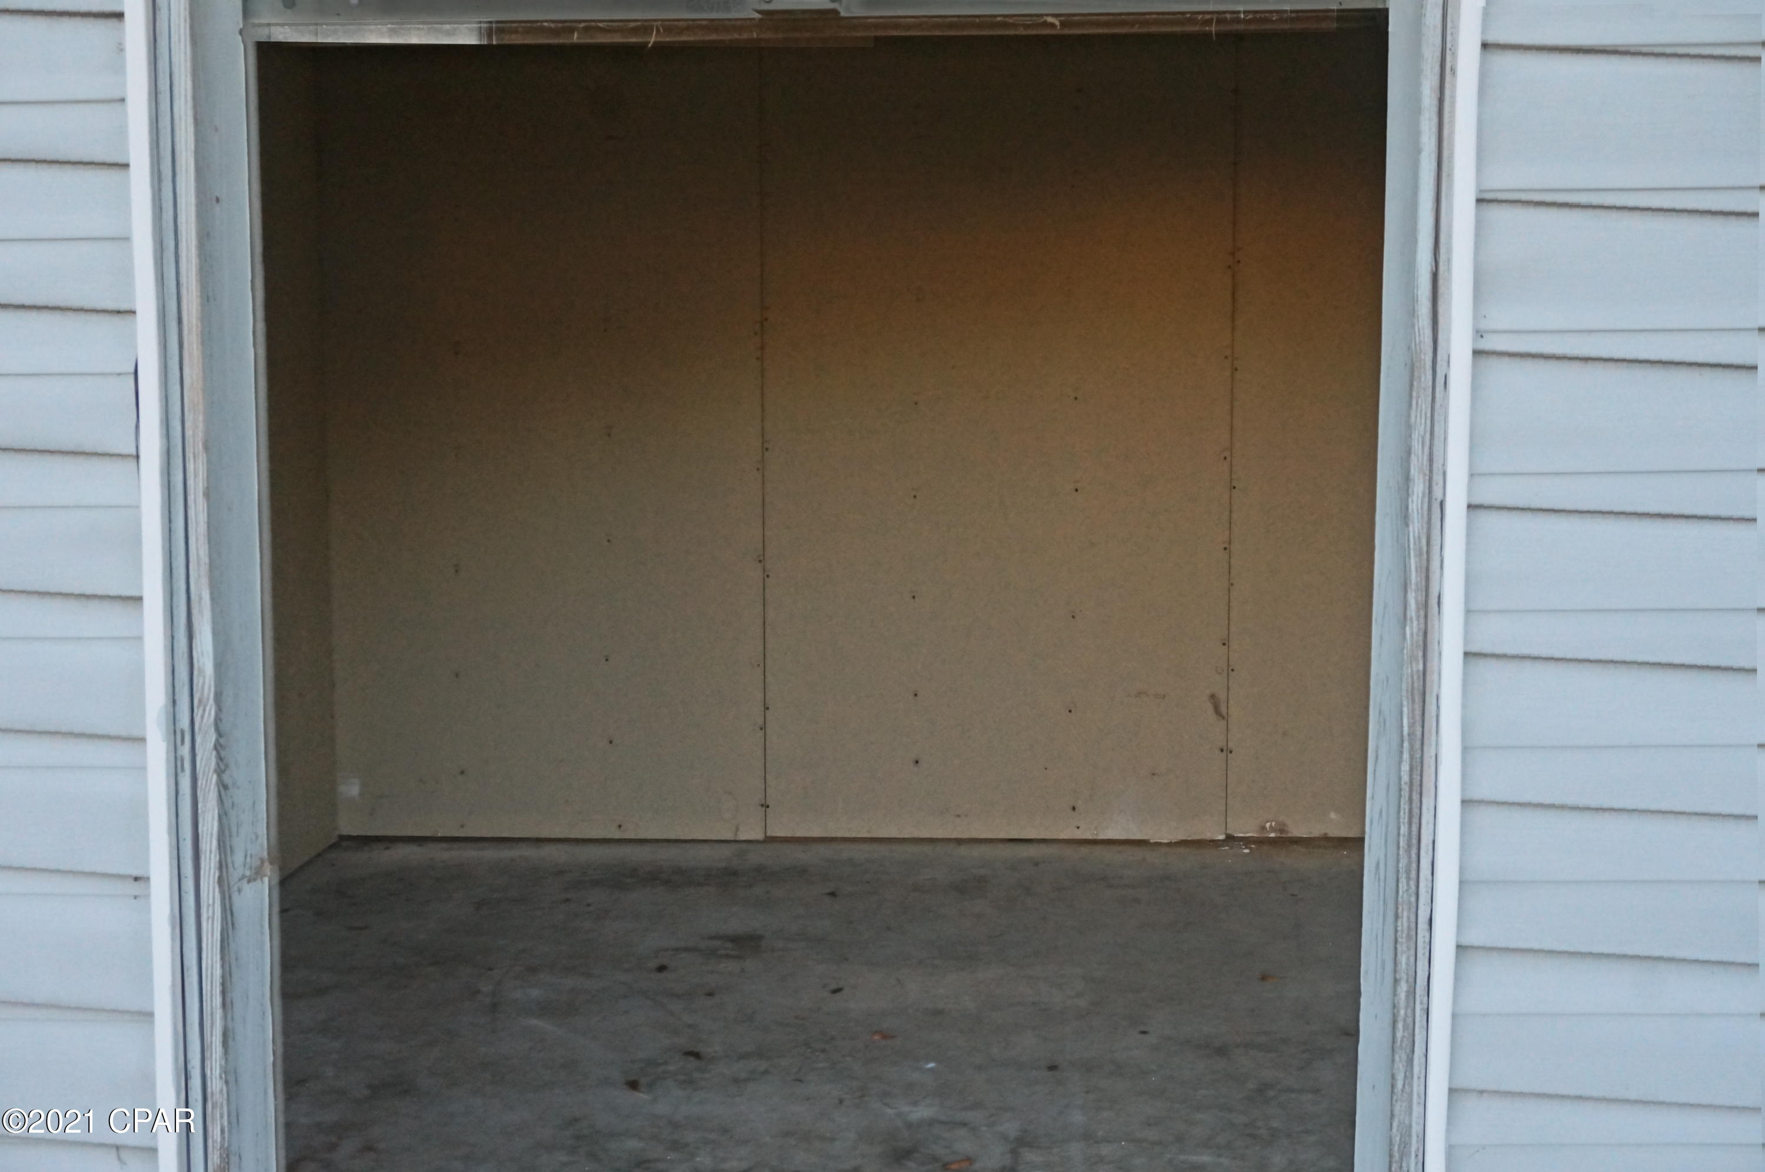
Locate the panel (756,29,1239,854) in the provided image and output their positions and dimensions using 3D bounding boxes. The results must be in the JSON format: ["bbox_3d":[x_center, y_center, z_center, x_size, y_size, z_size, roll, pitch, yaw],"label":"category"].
[{"bbox_3d":[0.298,-0.534,5.352,1.219,2.420,0.015,0,5,2],"label":"panel"}]

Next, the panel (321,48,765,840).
[{"bbox_3d":[-0.906,-0.535,5.386,1.190,2.420,0.015,0,5,2],"label":"panel"}]

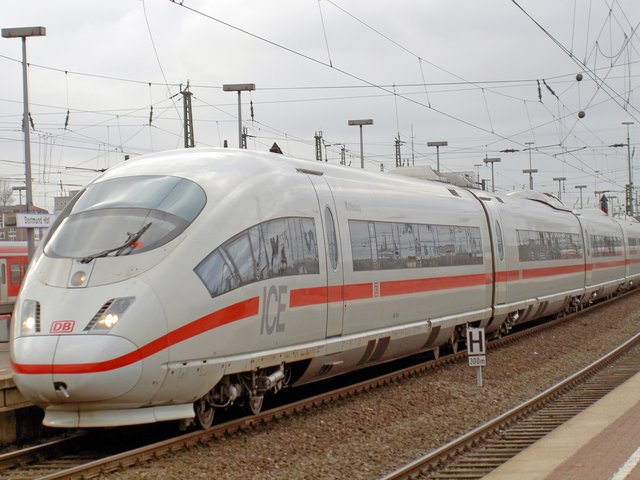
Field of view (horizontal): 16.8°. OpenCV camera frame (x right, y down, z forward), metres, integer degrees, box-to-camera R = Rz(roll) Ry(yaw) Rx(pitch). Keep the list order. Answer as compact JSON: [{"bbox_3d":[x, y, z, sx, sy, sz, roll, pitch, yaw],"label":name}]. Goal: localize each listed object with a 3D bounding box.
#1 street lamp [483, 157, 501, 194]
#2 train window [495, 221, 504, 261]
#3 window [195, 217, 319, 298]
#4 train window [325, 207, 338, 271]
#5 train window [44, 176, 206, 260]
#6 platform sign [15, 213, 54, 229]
[{"bbox_3d":[8.368,-0.871,104.000,0.840,6.090,0.280,-2,-1,12],"label":"street lamp"},{"bbox_3d":[4.305,0.012,51.677,0.080,0.980,0.580,-2,-1,12],"label":"train window"},{"bbox_3d":[-0.782,0.211,29.655,0.250,1.080,5.100,-2,-1,18],"label":"window"},{"bbox_3d":[0.192,-0.018,33.173,0.080,0.970,0.540,-2,-1,13],"label":"train window"},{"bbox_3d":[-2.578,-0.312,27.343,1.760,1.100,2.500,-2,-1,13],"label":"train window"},{"bbox_3d":[-5.501,-0.372,42.091,0.100,0.290,2.310,-2,-1,12],"label":"platform sign"}]

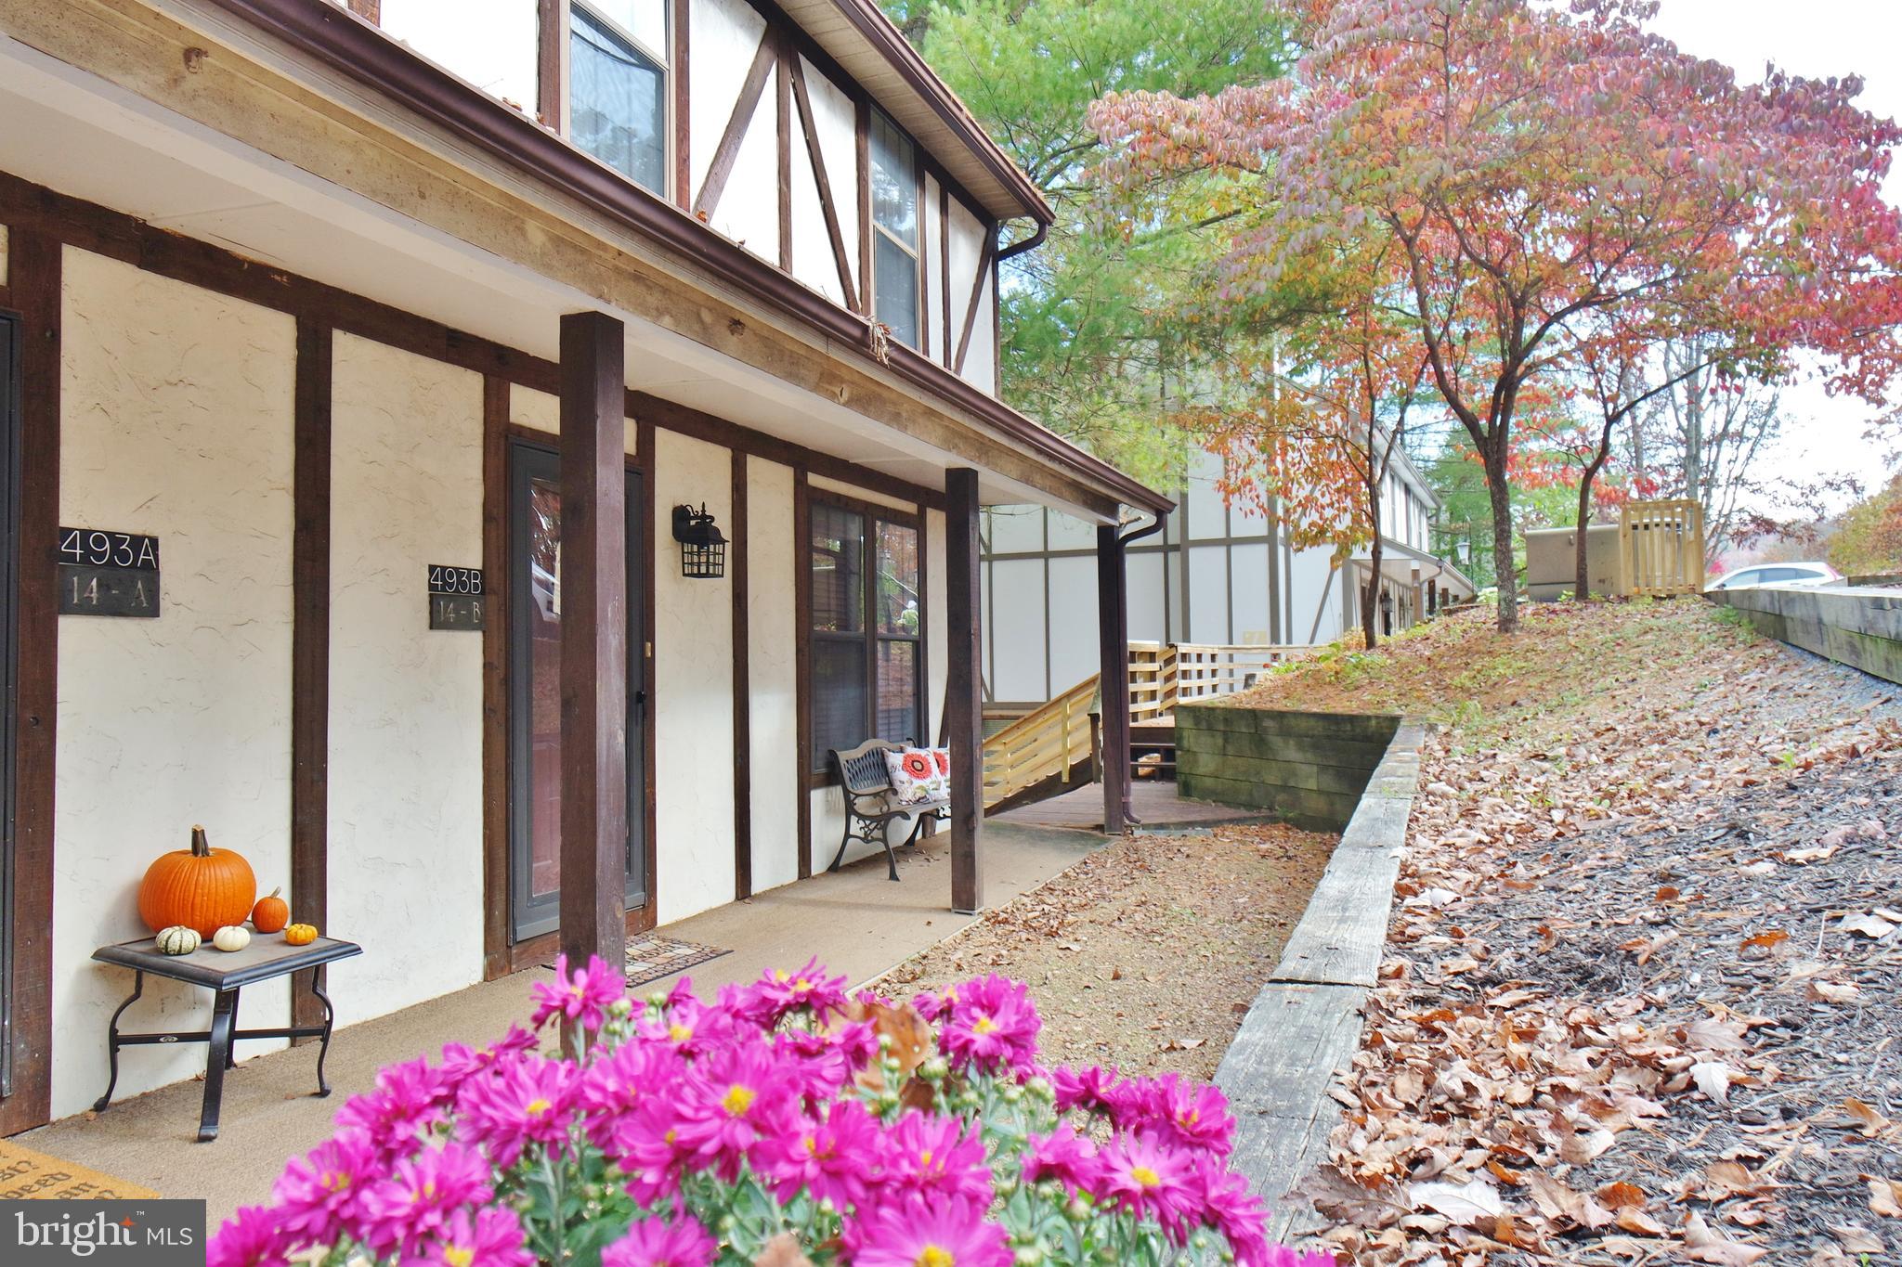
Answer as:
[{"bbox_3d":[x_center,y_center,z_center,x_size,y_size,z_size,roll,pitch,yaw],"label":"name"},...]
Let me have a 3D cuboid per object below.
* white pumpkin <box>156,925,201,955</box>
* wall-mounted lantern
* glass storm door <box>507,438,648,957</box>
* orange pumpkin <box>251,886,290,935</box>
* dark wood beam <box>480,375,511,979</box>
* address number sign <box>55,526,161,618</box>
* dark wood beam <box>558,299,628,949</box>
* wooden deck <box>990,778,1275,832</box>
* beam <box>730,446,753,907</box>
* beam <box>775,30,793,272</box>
[{"bbox_3d":[-2.113,0.841,3.464,0.106,0.070,0.106,-1,-2,22],"label":"white pumpkin"},{"bbox_3d":[-1.234,-0.453,6.230,0.218,0.380,0.177,-1,-2,22],"label":"wall-mounted lantern"},{"bbox_3d":[-1.609,0.237,5.542,0.053,2.053,0.942,-1,-2,22],"label":"glass storm door"},{"bbox_3d":[-1.987,0.808,3.700,0.094,0.128,0.094,-1,-2,21],"label":"orange pumpkin"},{"bbox_3d":[-1.801,0.167,5.042,0.035,2.381,0.144,-1,-2,22],"label":"dark wood beam"},{"bbox_3d":[-2.390,-0.168,3.615,0.016,0.239,0.297,-1,-2,21],"label":"address number sign"},{"bbox_3d":[-1.024,0.208,3.632,0.128,2.233,0.128,-1,-2,21],"label":"dark wood beam"},{"bbox_3d":[1.914,1.592,11.670,2.065,0.083,4.425,-1,-2,22],"label":"wooden deck"},{"bbox_3d":[-1.122,0.220,6.809,0.024,2.405,0.136,-1,-2,21],"label":"beam"},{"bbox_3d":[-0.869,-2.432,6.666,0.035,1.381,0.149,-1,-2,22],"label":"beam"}]

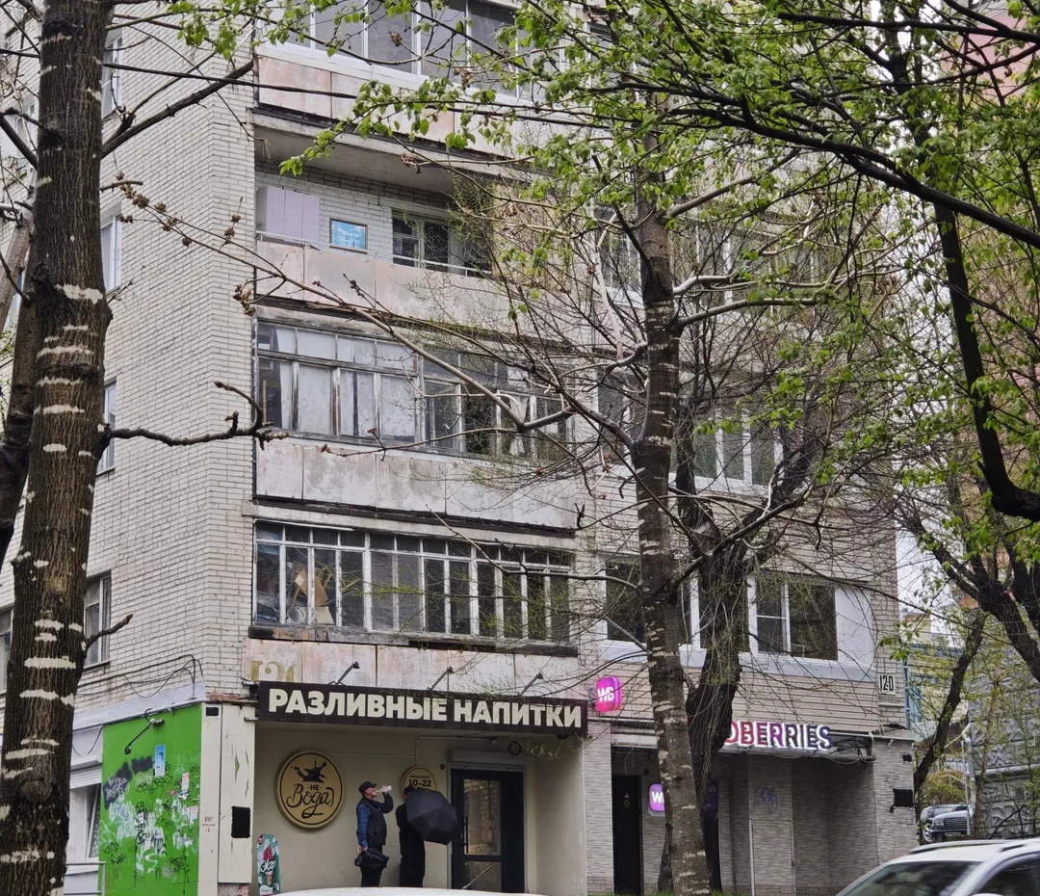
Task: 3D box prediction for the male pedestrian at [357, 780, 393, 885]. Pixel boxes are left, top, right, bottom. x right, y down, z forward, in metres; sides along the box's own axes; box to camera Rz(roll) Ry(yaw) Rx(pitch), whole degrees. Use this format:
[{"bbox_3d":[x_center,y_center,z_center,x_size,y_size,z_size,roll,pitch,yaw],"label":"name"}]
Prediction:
[{"bbox_3d":[-2.023,5.515,33.287,0.480,1.780,0.520,-4,-13,15],"label":"male pedestrian"}]

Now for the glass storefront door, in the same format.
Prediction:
[{"bbox_3d":[-0.467,5.728,35.016,1.280,2.070,0.100,7,-15,-33],"label":"glass storefront door"}]

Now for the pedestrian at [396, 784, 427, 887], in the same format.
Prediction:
[{"bbox_3d":[-1.485,5.594,33.575,0.520,1.730,0.420,7,-15,-31],"label":"pedestrian"}]

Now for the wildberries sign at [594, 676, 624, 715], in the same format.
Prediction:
[{"bbox_3d":[1.305,3.576,34.786,0.160,0.520,0.480,7,-15,-33],"label":"wildberries sign"}]

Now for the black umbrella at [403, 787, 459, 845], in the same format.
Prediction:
[{"bbox_3d":[-1.255,5.105,33.288,0.900,0.900,0.560,7,-33,-31],"label":"black umbrella"}]

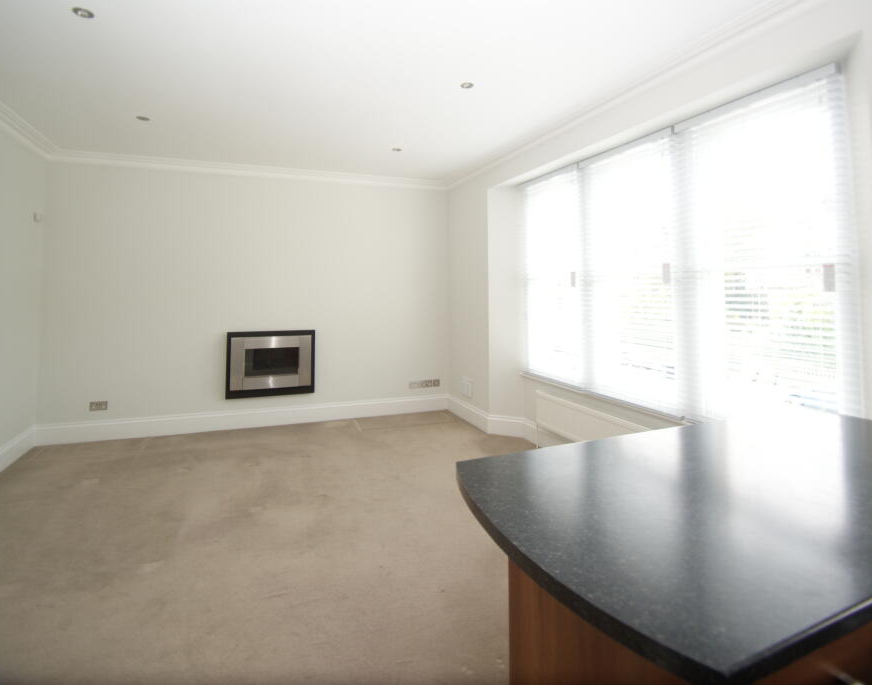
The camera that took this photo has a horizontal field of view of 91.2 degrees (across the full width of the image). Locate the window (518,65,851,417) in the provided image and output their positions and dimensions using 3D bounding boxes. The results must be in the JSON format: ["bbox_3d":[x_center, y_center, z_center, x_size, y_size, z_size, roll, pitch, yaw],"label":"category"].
[{"bbox_3d":[1.350,-0.390,2.960,0.140,1.800,2.340,-1,3,-25],"label":"window"}]

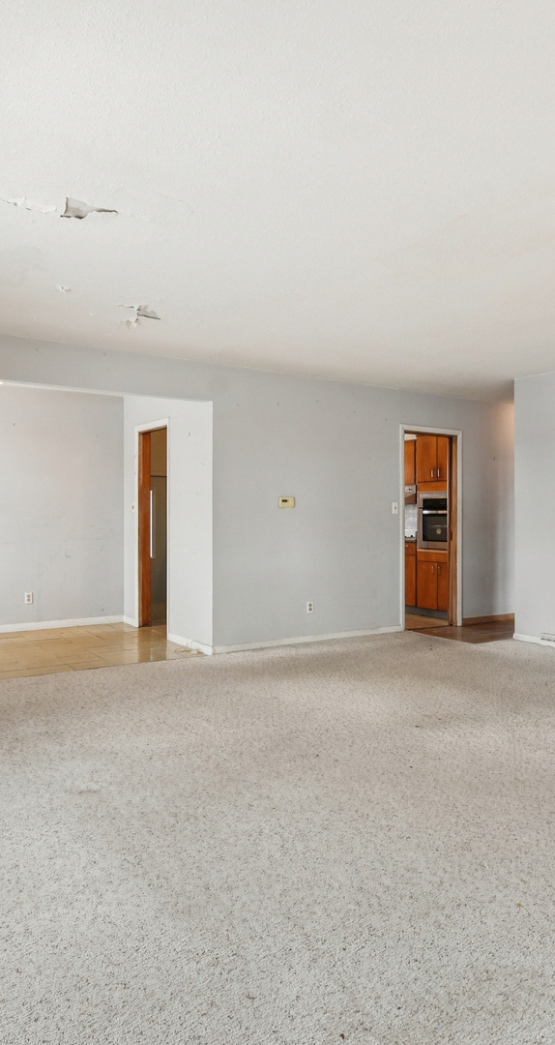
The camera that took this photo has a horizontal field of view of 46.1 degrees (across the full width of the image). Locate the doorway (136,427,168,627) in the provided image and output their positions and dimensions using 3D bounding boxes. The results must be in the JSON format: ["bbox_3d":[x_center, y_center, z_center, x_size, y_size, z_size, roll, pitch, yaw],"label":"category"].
[{"bbox_3d":[-1.190,0.081,6.495,0.120,2.050,0.740,0,0,-34],"label":"doorway"}]

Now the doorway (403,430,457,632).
[{"bbox_3d":[1.574,0.079,6.840,0.790,2.040,0.120,0,0,-34],"label":"doorway"}]

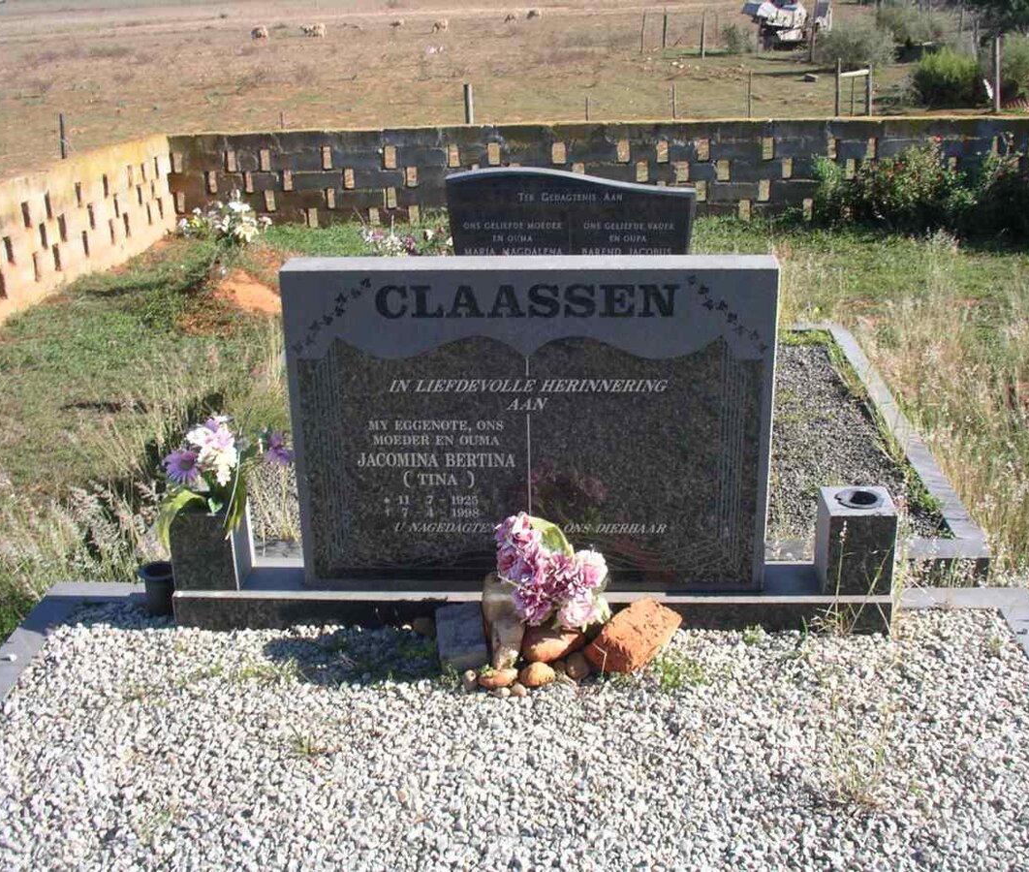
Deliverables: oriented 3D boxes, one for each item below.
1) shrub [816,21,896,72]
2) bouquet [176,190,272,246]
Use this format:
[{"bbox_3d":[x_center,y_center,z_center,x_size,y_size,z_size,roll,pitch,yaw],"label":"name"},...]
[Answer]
[{"bbox_3d":[7.137,-8.145,26.000,1.703,0.985,1.618,4,21,14],"label":"shrub"},{"bbox_3d":[-1.600,-1.207,6.882,0.500,0.280,0.360,0,21,3],"label":"bouquet"}]

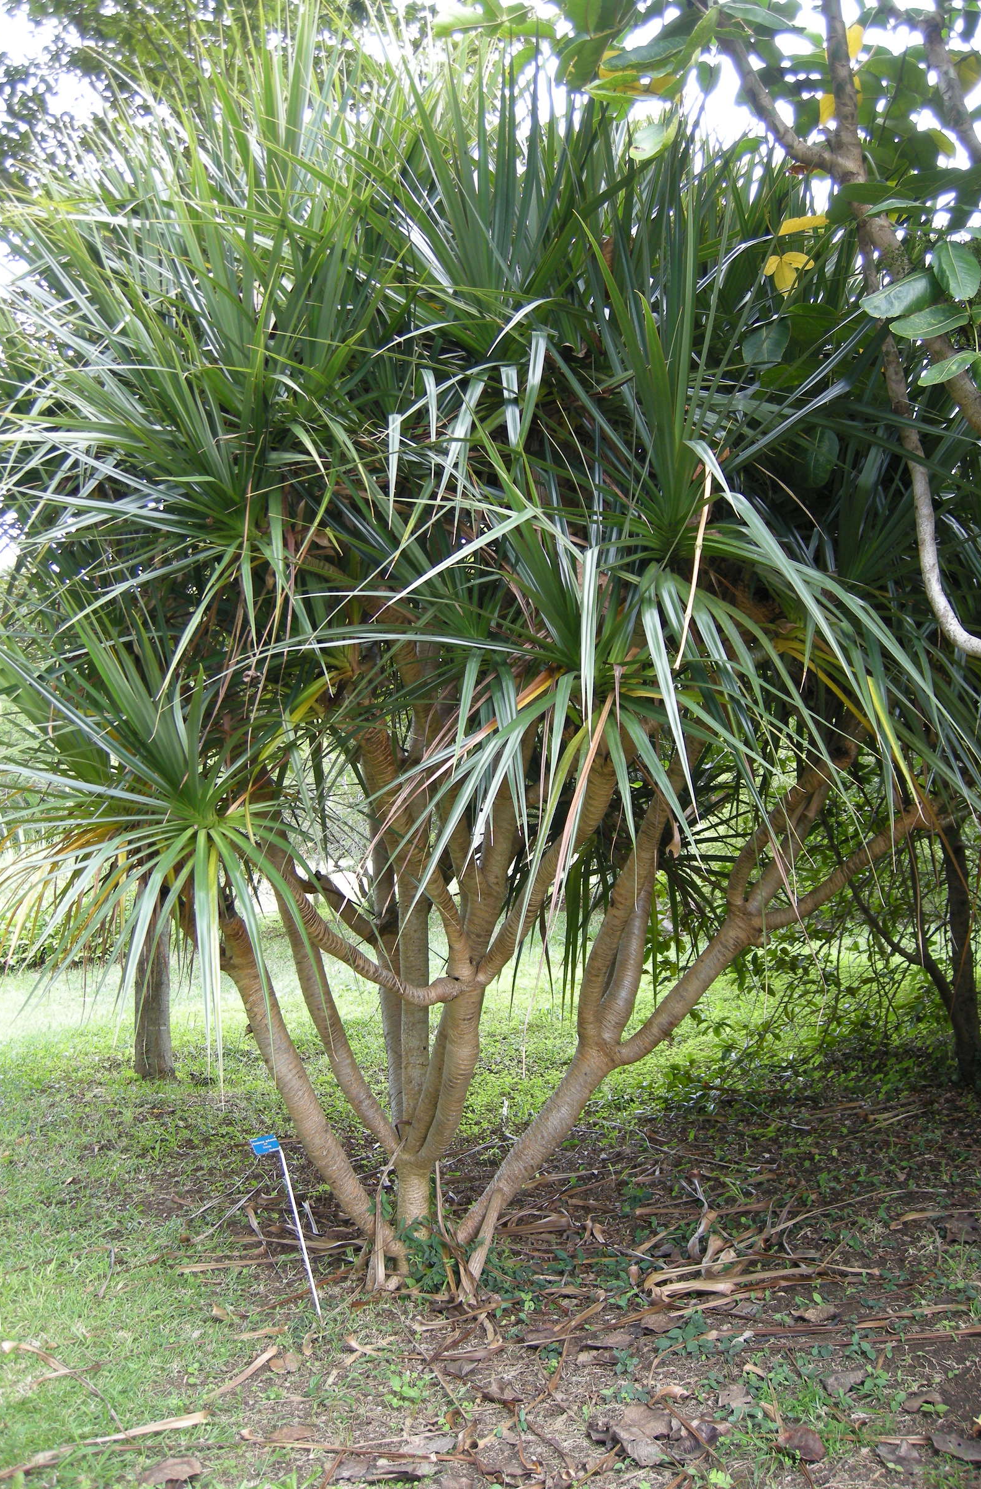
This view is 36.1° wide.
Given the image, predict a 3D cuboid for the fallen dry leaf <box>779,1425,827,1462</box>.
[{"bbox_3d":[0.748,1.679,3.614,0.117,0.055,0.105,-1,-3,12],"label":"fallen dry leaf"}]

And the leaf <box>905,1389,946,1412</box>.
[{"bbox_3d":[1.151,1.737,3.984,0.108,0.030,0.080,-1,-3,16],"label":"leaf"}]

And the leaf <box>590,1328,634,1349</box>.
[{"bbox_3d":[0.360,1.758,4.457,0.129,0.030,0.080,0,-2,5],"label":"leaf"}]

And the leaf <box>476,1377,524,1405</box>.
[{"bbox_3d":[0.025,1.700,3.962,0.126,0.042,0.102,0,-2,0],"label":"leaf"}]

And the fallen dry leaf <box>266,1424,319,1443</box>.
[{"bbox_3d":[-0.498,1.731,3.782,0.133,0.025,0.080,0,-2,-7],"label":"fallen dry leaf"}]

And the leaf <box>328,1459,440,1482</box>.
[{"bbox_3d":[-0.251,1.717,3.561,0.251,0.035,0.080,0,-2,-4],"label":"leaf"}]

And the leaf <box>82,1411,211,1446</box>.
[{"bbox_3d":[-0.864,1.730,3.805,0.335,0.030,0.045,2,-3,-33],"label":"leaf"}]

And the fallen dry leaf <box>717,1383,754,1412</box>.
[{"bbox_3d":[0.652,1.738,4.012,0.096,0.030,0.106,0,-2,9],"label":"fallen dry leaf"}]

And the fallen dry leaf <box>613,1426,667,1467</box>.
[{"bbox_3d":[0.360,1.684,3.613,0.130,0.045,0.138,0,-2,6],"label":"fallen dry leaf"}]

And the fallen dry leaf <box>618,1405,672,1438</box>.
[{"bbox_3d":[0.393,1.729,3.842,0.134,0.035,0.104,0,-2,6],"label":"fallen dry leaf"}]

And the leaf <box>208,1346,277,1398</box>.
[{"bbox_3d":[-0.689,1.749,4.199,0.045,0.025,0.396,-1,-3,19],"label":"leaf"}]

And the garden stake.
[{"bbox_3d":[-0.629,1.470,4.600,0.088,0.572,0.040,-14,-3,-3],"label":"garden stake"}]

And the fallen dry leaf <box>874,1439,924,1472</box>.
[{"bbox_3d":[0.965,1.679,3.557,0.114,0.050,0.089,-1,-3,15],"label":"fallen dry leaf"}]

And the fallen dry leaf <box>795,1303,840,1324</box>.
[{"bbox_3d":[0.990,1.727,4.568,0.131,0.040,0.090,-1,-3,12],"label":"fallen dry leaf"}]

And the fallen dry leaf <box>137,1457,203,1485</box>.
[{"bbox_3d":[-0.741,1.681,3.484,0.147,0.040,0.068,1,-3,-12],"label":"fallen dry leaf"}]

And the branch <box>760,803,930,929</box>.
[{"bbox_3d":[1.156,0.402,4.880,0.658,0.100,0.100,-33,0,4],"label":"branch"}]

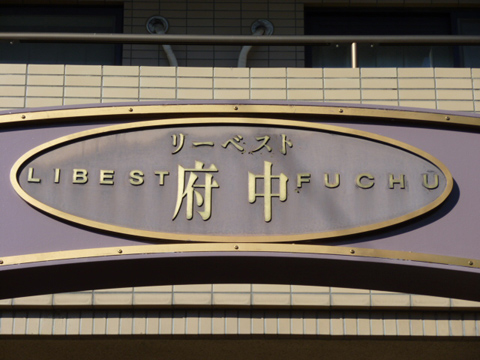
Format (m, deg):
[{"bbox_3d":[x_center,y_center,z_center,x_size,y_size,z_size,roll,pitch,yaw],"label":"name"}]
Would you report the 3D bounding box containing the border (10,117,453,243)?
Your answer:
[{"bbox_3d":[-0.022,0.002,3.520,1.220,0.375,0.035,1,-22,-1],"label":"border"}]

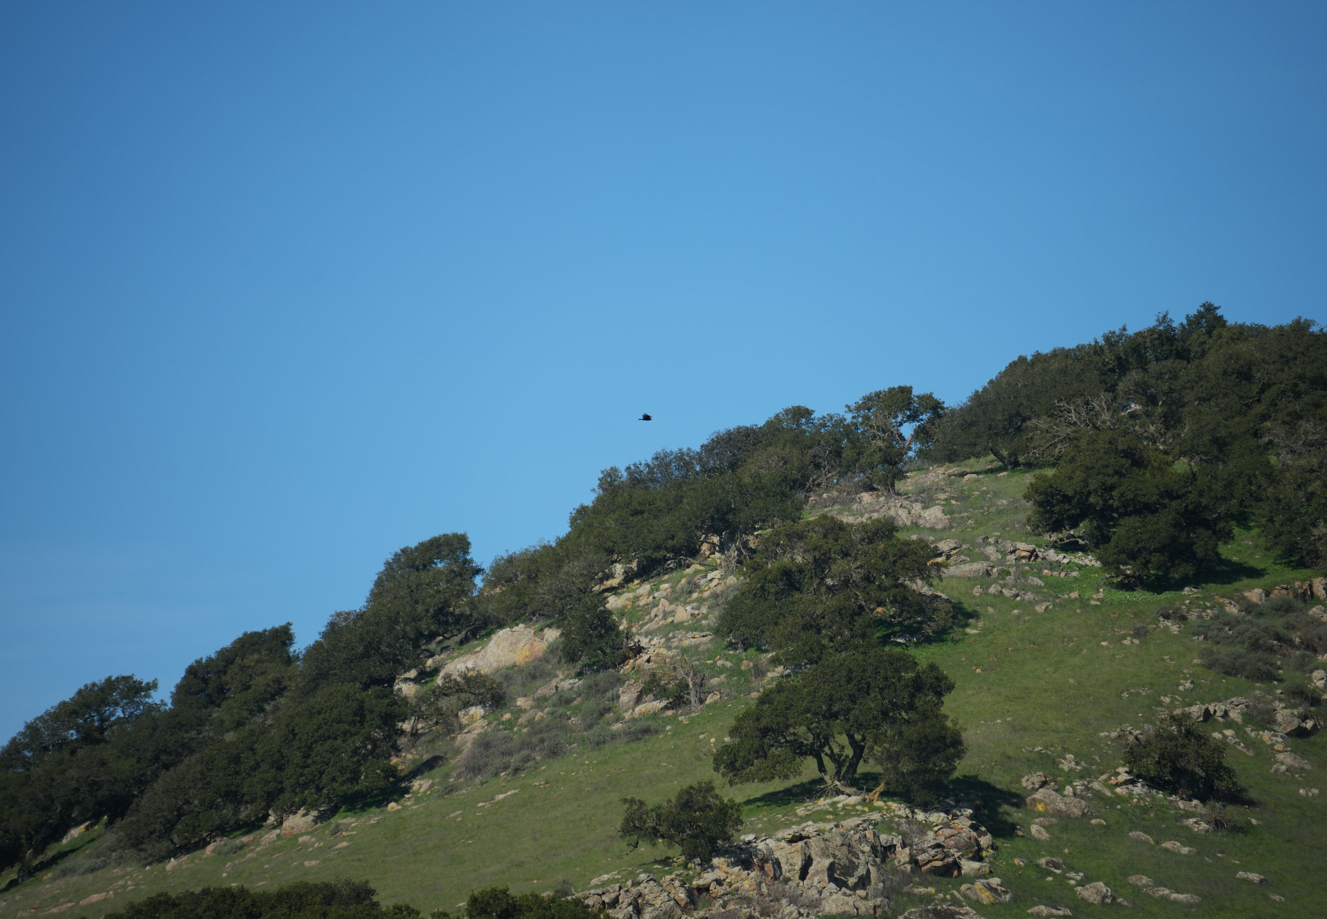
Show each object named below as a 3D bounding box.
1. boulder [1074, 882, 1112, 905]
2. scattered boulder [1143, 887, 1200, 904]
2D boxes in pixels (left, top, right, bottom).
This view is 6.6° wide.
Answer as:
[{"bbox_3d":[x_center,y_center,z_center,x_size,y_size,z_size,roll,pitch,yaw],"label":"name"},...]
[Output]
[{"bbox_3d":[18.122,18.288,484.433,1.590,0.983,1.300,0,-7,0],"label":"boulder"},{"bbox_3d":[21.439,18.403,484.467,2.407,0.749,1.400,0,-7,0],"label":"scattered boulder"}]

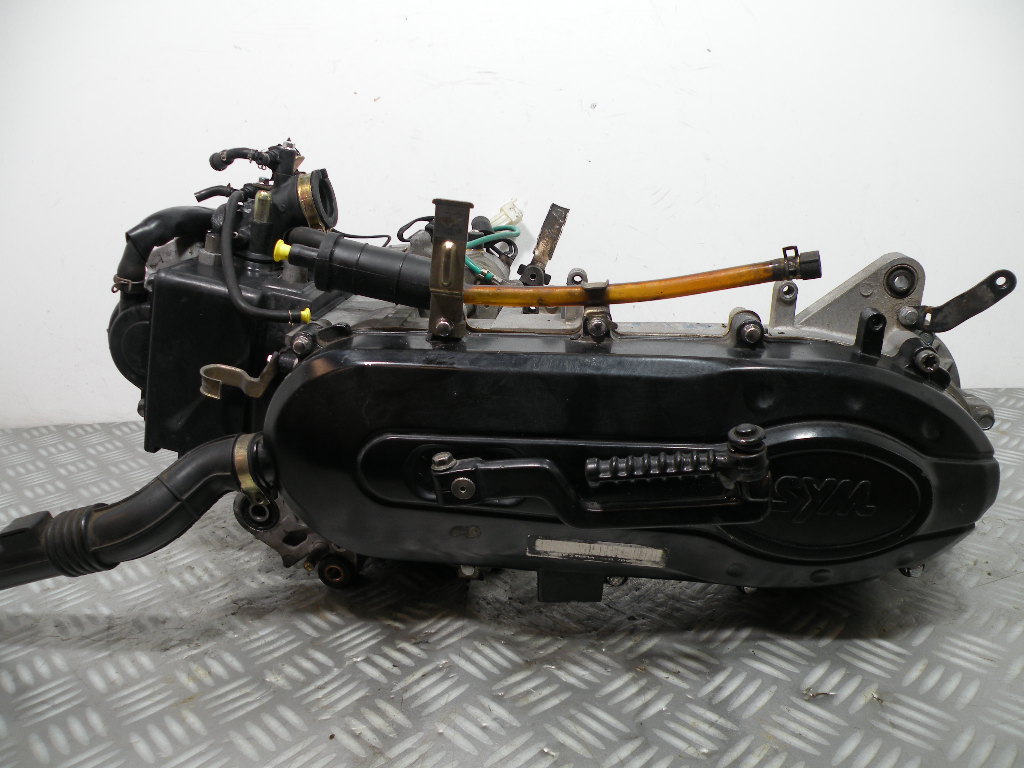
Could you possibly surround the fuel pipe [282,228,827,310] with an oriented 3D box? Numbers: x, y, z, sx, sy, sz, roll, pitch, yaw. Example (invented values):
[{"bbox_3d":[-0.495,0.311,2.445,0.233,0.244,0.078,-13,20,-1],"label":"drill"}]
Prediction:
[{"bbox_3d":[0.019,-0.072,0.502,0.335,0.046,0.036,0,16,5],"label":"fuel pipe"}]

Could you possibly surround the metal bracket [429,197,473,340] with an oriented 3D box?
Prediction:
[{"bbox_3d":[-0.037,-0.069,0.484,0.025,0.086,0.018,2,16,4],"label":"metal bracket"}]

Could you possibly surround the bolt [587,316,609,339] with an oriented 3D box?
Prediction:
[{"bbox_3d":[0.052,-0.034,0.486,0.013,0.013,0.009,0,16,5],"label":"bolt"}]

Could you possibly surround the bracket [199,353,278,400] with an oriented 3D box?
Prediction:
[{"bbox_3d":[-0.182,-0.005,0.535,0.047,0.027,0.028,0,16,5],"label":"bracket"}]

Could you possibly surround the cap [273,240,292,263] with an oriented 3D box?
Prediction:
[{"bbox_3d":[-0.148,-0.086,0.515,0.011,0.013,0.013,8,16,3],"label":"cap"}]

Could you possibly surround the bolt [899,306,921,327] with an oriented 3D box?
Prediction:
[{"bbox_3d":[0.243,-0.041,0.489,0.013,0.013,0.009,0,16,5],"label":"bolt"}]

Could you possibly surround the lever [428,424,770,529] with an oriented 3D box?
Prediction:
[{"bbox_3d":[0.049,0.053,0.469,0.197,0.056,0.036,0,16,5],"label":"lever"}]

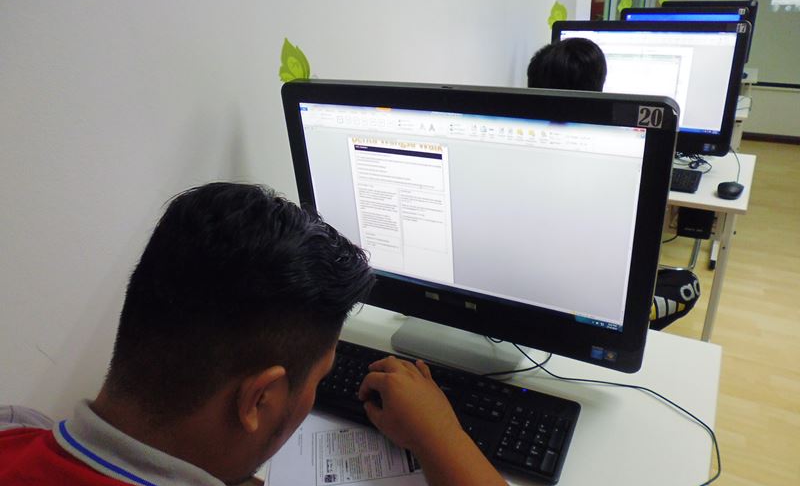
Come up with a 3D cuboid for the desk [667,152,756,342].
[{"bbox_3d":[0.733,0.073,2.008,0.798,0.744,0.586,12,28,30],"label":"desk"}]

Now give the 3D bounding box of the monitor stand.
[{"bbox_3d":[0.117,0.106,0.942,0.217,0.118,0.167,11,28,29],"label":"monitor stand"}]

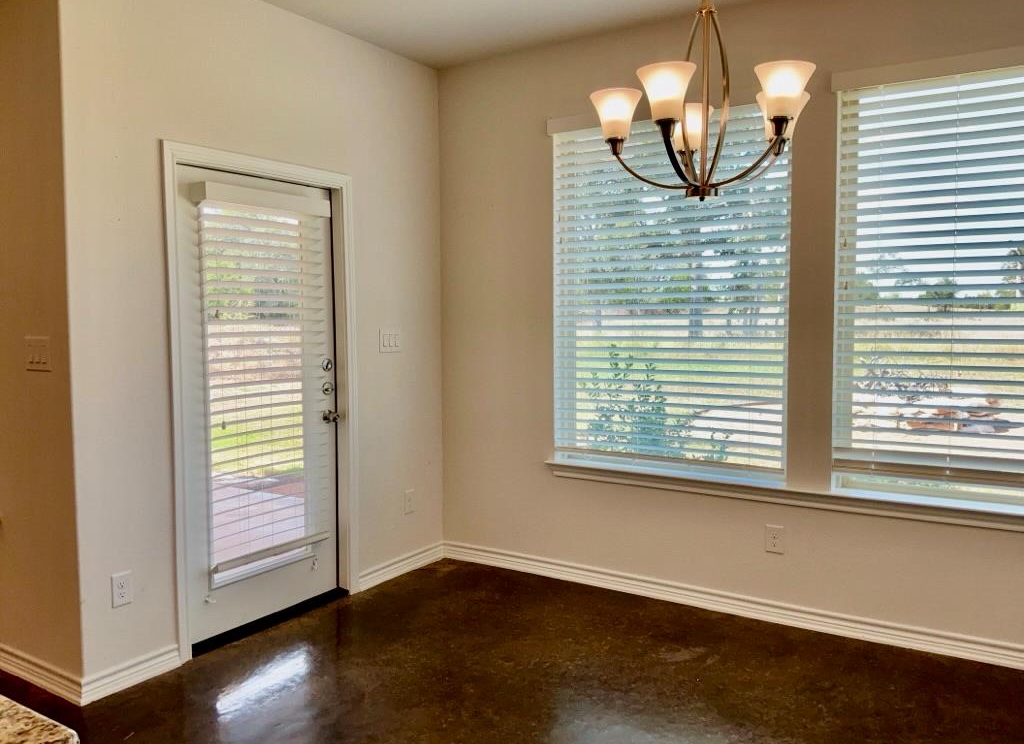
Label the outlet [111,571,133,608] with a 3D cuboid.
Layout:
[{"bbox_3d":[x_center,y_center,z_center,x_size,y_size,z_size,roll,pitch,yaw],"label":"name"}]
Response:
[{"bbox_3d":[-1.492,0.837,3.068,0.012,0.126,0.080,2,4,33],"label":"outlet"}]

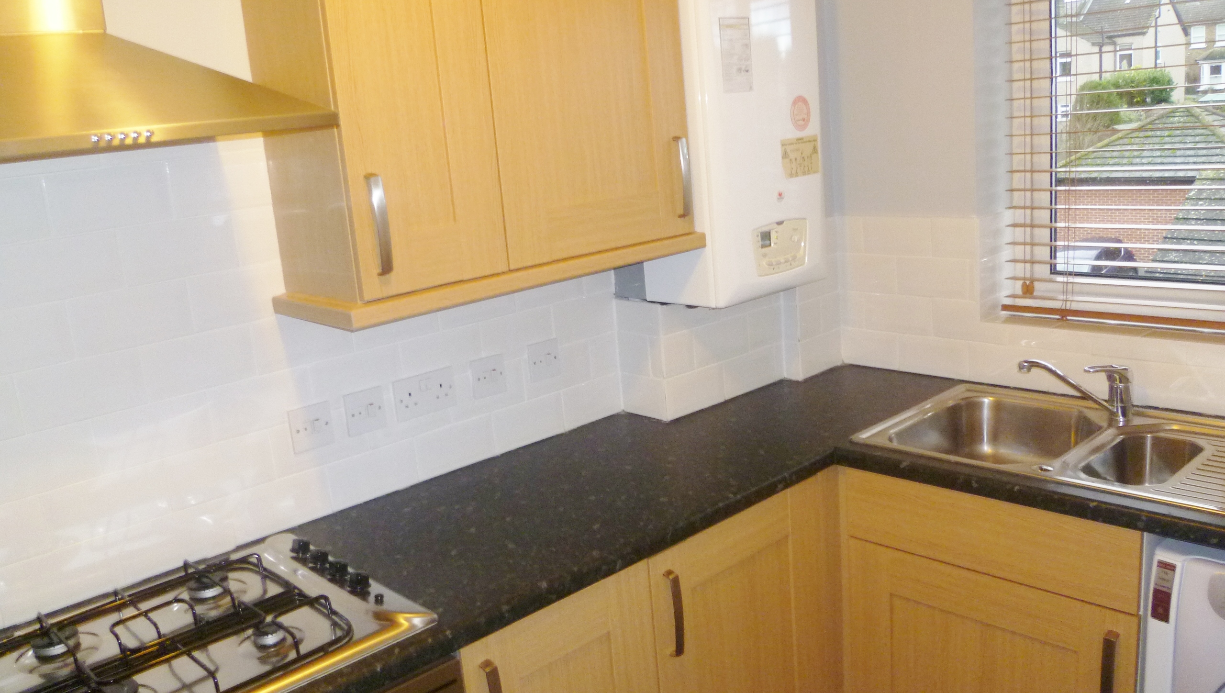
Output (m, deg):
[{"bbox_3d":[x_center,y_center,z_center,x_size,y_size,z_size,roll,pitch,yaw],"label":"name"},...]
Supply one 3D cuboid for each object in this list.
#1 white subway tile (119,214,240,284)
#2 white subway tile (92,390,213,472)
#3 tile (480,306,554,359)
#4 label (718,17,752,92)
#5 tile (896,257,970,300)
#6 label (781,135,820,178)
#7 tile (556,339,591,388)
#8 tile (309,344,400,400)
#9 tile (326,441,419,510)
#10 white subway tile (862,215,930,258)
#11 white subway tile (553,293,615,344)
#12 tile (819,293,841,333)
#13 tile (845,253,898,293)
[{"bbox_3d":[-0.755,-0.172,1.734,0.200,0.100,0.009,-16,17,-40],"label":"white subway tile"},{"bbox_3d":[-0.788,0.145,1.705,0.200,0.100,0.009,-16,17,-40],"label":"white subway tile"},{"bbox_3d":[-0.216,-0.025,2.272,0.200,0.102,0.009,-16,17,-40],"label":"tile"},{"bbox_3d":[0.271,-0.633,2.153,0.099,0.156,0.001,-16,17,-40],"label":"label"},{"bbox_3d":[0.793,-0.169,2.453,0.009,0.100,0.198,-16,17,-39],"label":"tile"},{"bbox_3d":[0.447,-0.447,2.339,0.134,0.090,0.001,-16,17,-40],"label":"label"},{"bbox_3d":[-0.128,0.054,2.307,0.200,0.100,0.009,-16,17,-40],"label":"tile"},{"bbox_3d":[-0.503,0.062,1.960,0.200,0.100,0.009,-16,17,-40],"label":"tile"},{"bbox_3d":[-0.493,0.262,2.043,0.200,0.100,0.009,-16,17,-40],"label":"tile"},{"bbox_3d":[0.735,-0.284,2.554,0.009,0.097,0.198,-16,17,-40],"label":"white subway tile"},{"bbox_3d":[-0.069,-0.065,2.358,0.186,0.100,0.009,-16,17,-39],"label":"white subway tile"},{"bbox_3d":[0.583,-0.090,2.651,0.090,0.100,0.009,-16,17,-39],"label":"tile"},{"bbox_3d":[0.693,-0.197,2.648,0.009,0.100,0.167,-16,17,-40],"label":"tile"}]

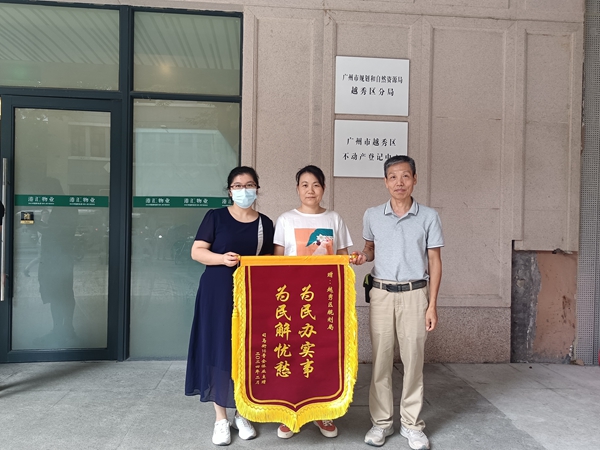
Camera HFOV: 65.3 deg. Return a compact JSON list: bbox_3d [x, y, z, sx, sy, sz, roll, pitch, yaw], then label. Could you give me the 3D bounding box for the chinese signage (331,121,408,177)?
[{"bbox_3d":[0.641,-0.676,4.191,0.673,0.512,0.030,1,0,-5],"label":"chinese signage"}]

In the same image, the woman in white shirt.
[{"bbox_3d":[0.078,0.448,2.900,0.490,1.634,0.340,1,0,0],"label":"woman in white shirt"}]

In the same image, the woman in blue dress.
[{"bbox_3d":[-0.422,0.454,2.800,0.510,1.607,0.420,1,0,-6],"label":"woman in blue dress"}]

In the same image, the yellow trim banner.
[{"bbox_3d":[-0.025,0.669,2.620,0.703,0.983,0.060,0,2,-1],"label":"yellow trim banner"}]

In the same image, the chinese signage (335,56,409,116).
[{"bbox_3d":[0.651,-1.241,4.187,0.676,0.510,0.030,1,0,-5],"label":"chinese signage"}]

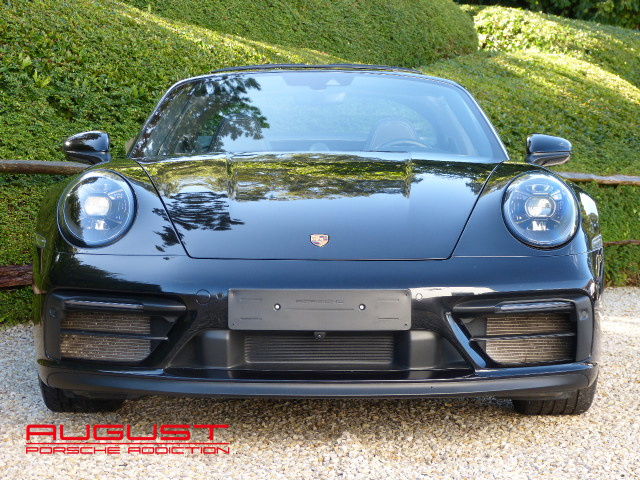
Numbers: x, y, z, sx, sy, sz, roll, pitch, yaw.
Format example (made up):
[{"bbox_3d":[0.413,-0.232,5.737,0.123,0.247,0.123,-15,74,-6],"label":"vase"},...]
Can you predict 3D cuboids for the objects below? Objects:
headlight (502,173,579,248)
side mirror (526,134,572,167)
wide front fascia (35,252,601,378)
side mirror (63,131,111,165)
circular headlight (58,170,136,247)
[{"bbox_3d":[0.685,-0.092,5.230,0.240,0.237,0.200,0,0,0],"label":"headlight"},{"bbox_3d":[0.887,-0.346,6.500,0.185,0.135,0.130,0,0,0],"label":"side mirror"},{"bbox_3d":[-0.005,0.220,5.080,1.800,0.365,0.560,0,0,0],"label":"wide front fascia"},{"bbox_3d":[-0.898,-0.353,6.500,0.185,0.135,0.130,0,0,0],"label":"side mirror"},{"bbox_3d":[-0.692,-0.098,5.230,0.240,0.237,0.200,0,0,0],"label":"circular headlight"}]

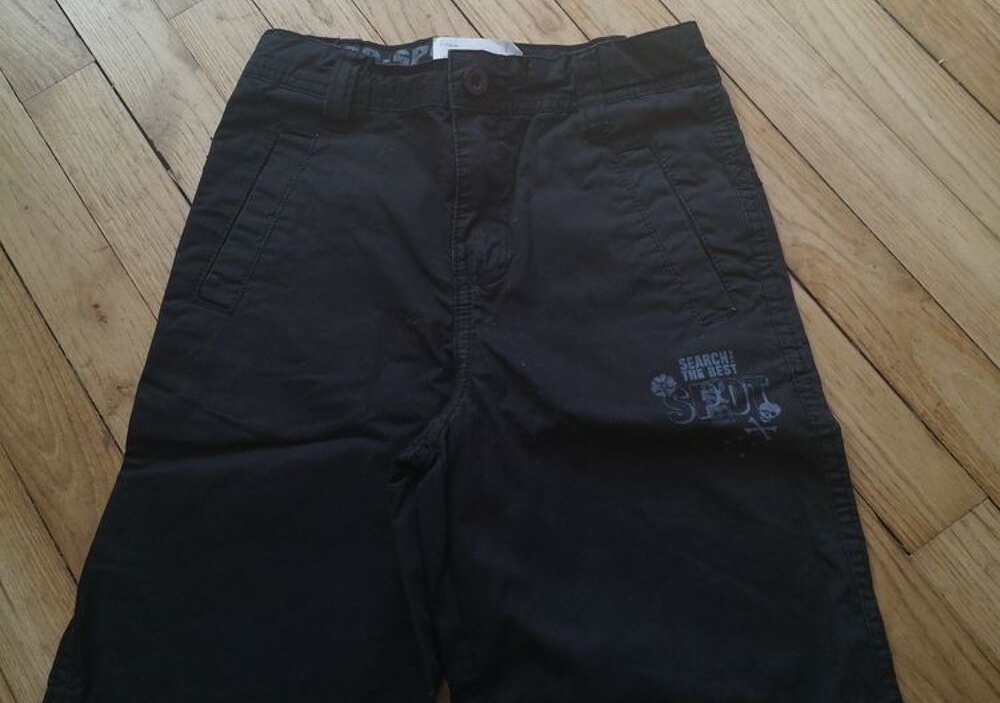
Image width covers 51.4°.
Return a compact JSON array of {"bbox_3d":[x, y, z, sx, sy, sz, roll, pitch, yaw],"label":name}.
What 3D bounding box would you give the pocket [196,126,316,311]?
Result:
[{"bbox_3d":[-0.152,-0.083,0.656,0.025,0.012,0.128,19,75,9],"label":"pocket"}]

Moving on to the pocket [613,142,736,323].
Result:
[{"bbox_3d":[0.107,-0.074,0.640,0.025,0.012,0.124,-22,73,-5],"label":"pocket"}]

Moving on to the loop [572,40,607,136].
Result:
[{"bbox_3d":[0.057,-0.166,0.667,0.019,0.010,0.064,-3,77,2],"label":"loop"}]

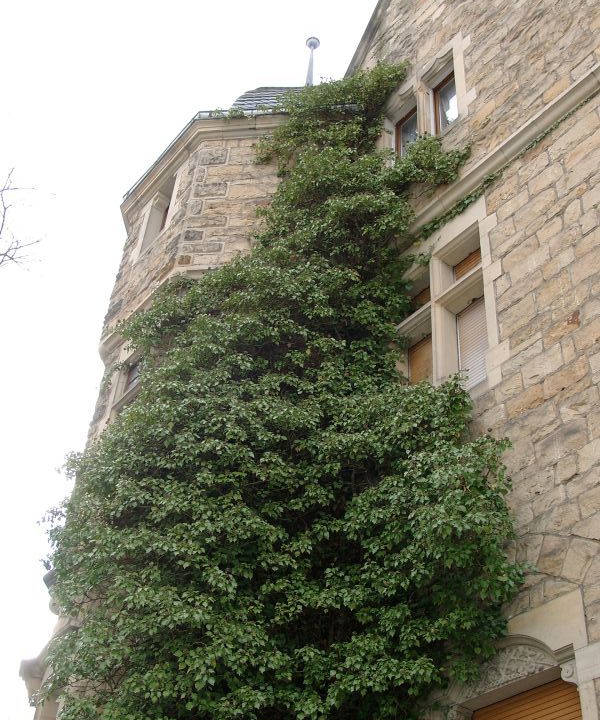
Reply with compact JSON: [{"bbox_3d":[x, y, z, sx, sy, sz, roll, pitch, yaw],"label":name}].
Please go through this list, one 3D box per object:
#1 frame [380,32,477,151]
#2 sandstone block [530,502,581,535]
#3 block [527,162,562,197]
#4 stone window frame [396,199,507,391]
[{"bbox_3d":[1.499,-2.887,12.485,0.260,1.654,1.723,29,-47,-26],"label":"frame"},{"bbox_3d":[1.917,1.227,7.575,0.190,0.254,0.469,29,-47,-26],"label":"sandstone block"},{"bbox_3d":[2.338,-1.632,9.673,0.190,0.210,0.390,29,-47,-26],"label":"block"},{"bbox_3d":[1.411,-0.299,10.113,0.300,2.449,1.675,29,-47,-26],"label":"stone window frame"}]

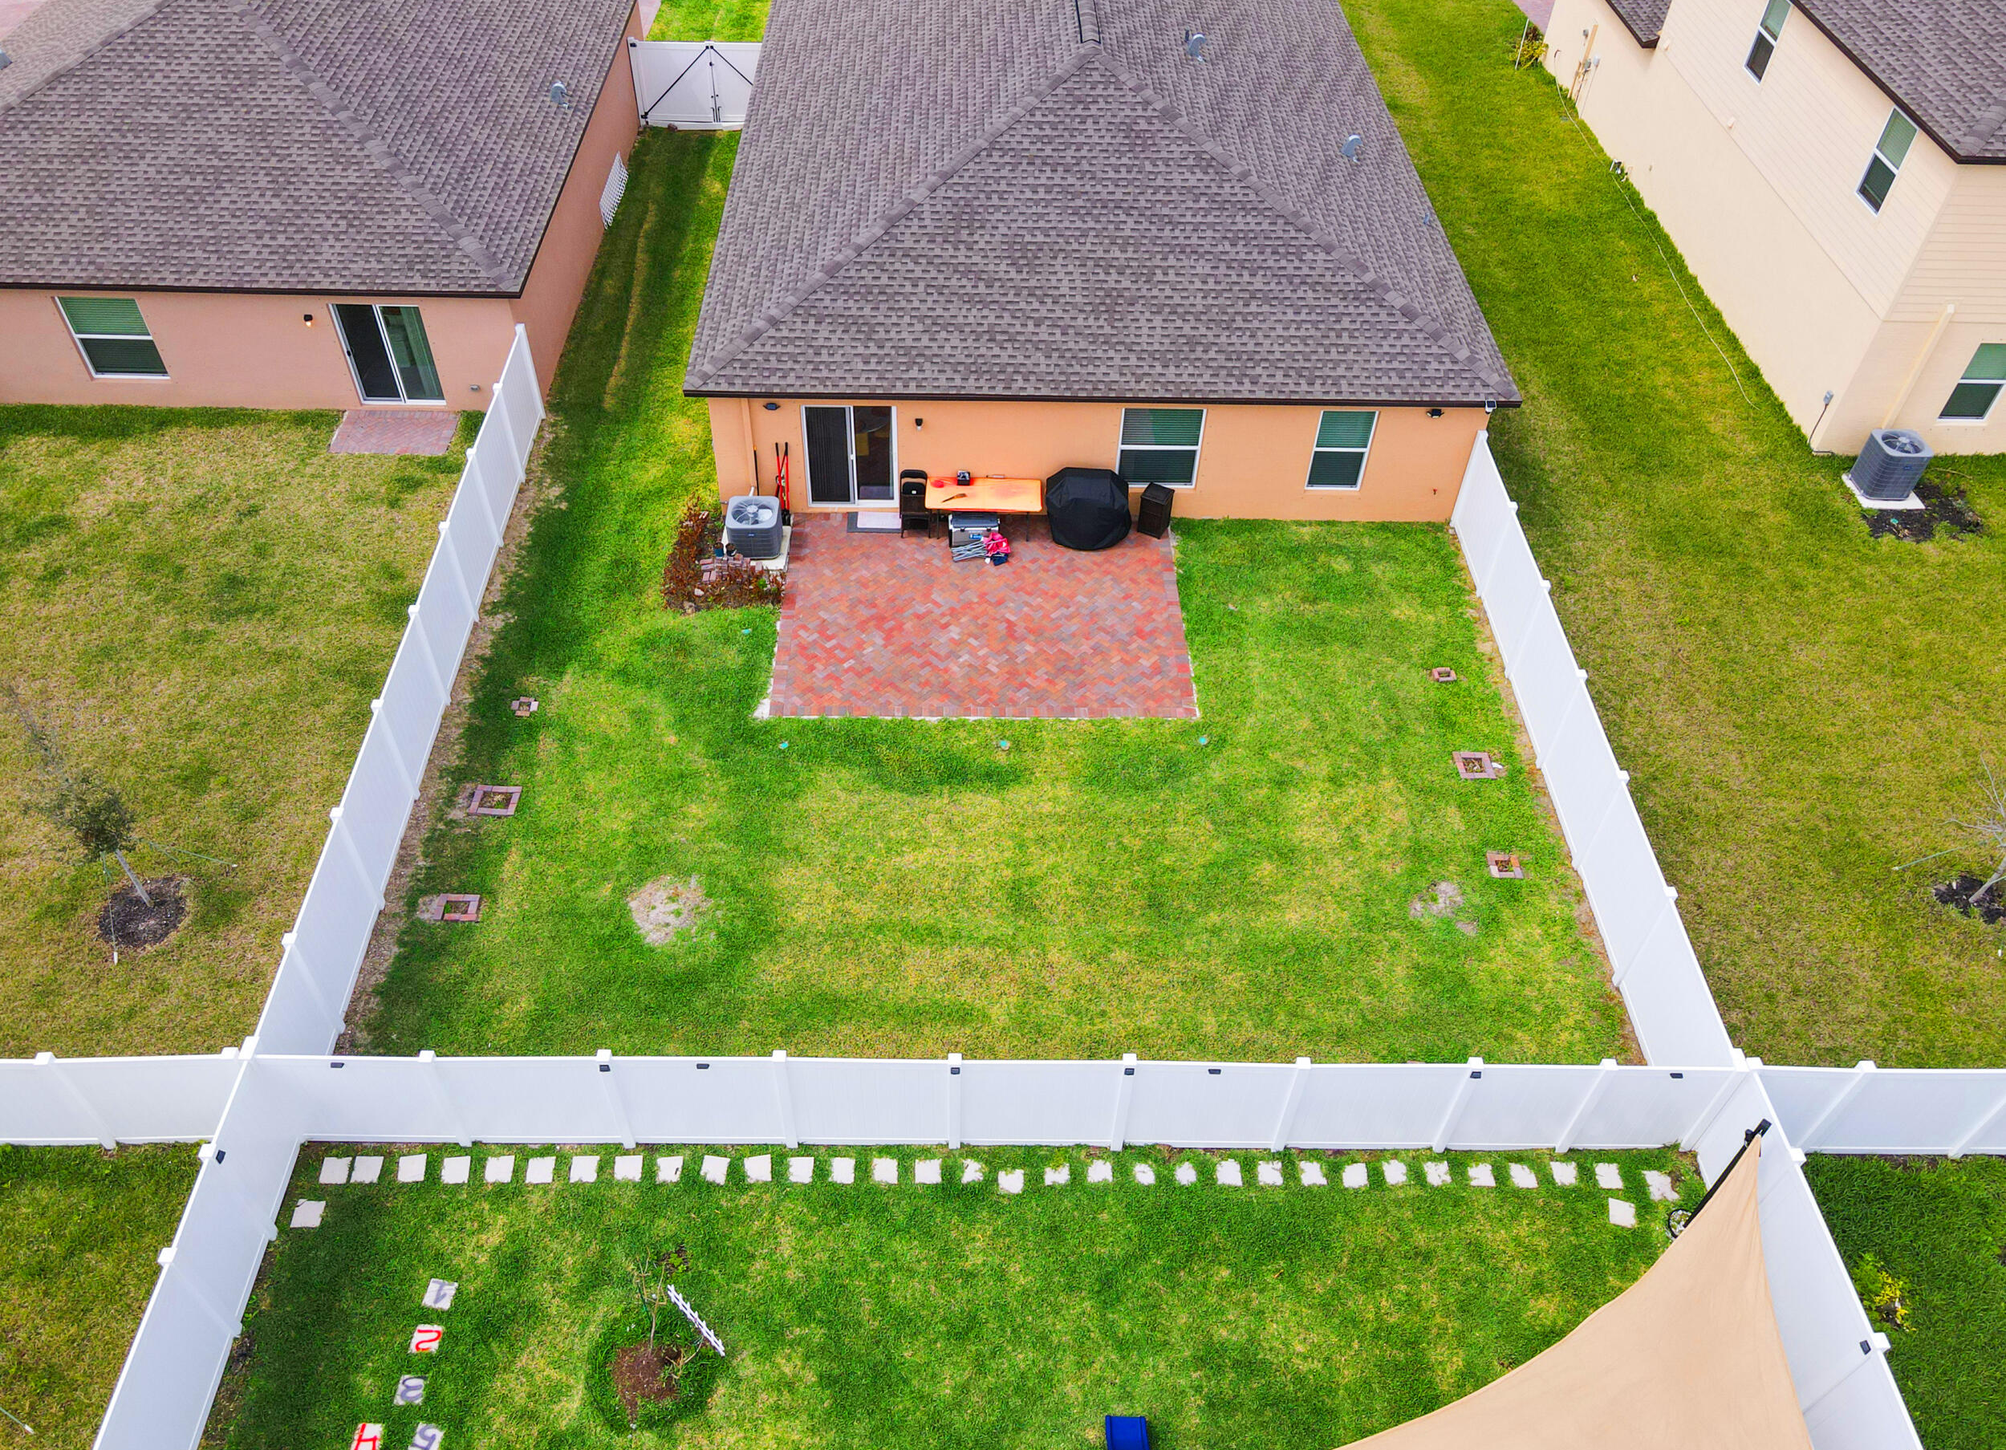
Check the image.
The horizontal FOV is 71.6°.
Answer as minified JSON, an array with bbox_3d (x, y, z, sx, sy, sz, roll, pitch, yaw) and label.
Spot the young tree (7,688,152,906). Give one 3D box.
[{"bbox_3d":[-10.954,0.966,16.458,1.150,3.800,1.150,1,46,-1],"label":"young tree"}]

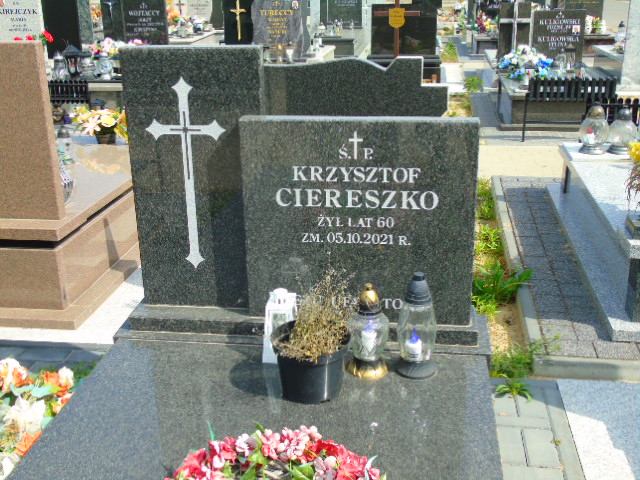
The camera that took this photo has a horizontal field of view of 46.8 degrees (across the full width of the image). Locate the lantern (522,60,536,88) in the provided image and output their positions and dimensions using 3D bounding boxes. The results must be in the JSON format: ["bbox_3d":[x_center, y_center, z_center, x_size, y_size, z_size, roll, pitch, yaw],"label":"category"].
[{"bbox_3d":[1.944,-1.532,6.844,0.135,0.260,0.135,2,20,7],"label":"lantern"}]

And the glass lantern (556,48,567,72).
[{"bbox_3d":[2.676,-1.983,8.162,0.108,0.251,0.108,2,20,9],"label":"glass lantern"}]

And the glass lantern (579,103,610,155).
[{"bbox_3d":[1.583,-0.653,4.238,0.172,0.285,0.172,2,20,7],"label":"glass lantern"}]

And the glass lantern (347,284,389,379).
[{"bbox_3d":[0.138,0.248,2.095,0.118,0.266,0.118,2,20,7],"label":"glass lantern"}]

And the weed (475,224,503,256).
[{"bbox_3d":[0.882,0.008,3.871,0.150,0.110,0.150,2,20,7],"label":"weed"}]

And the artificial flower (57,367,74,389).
[{"bbox_3d":[-0.811,0.439,2.362,0.055,0.060,0.055,2,20,7],"label":"artificial flower"}]

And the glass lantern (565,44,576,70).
[{"bbox_3d":[2.641,-1.911,7.788,0.145,0.310,0.145,2,20,7],"label":"glass lantern"}]

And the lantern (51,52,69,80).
[{"bbox_3d":[-2.717,-1.817,7.693,0.151,0.290,0.151,2,20,9],"label":"lantern"}]

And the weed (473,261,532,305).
[{"bbox_3d":[0.864,0.212,3.520,0.280,0.140,0.260,2,20,9],"label":"weed"}]

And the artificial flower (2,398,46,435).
[{"bbox_3d":[-0.906,0.536,2.260,0.120,0.090,0.110,2,20,9],"label":"artificial flower"}]

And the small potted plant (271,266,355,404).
[{"bbox_3d":[-0.021,0.238,1.741,0.195,0.272,0.195,2,20,9],"label":"small potted plant"}]

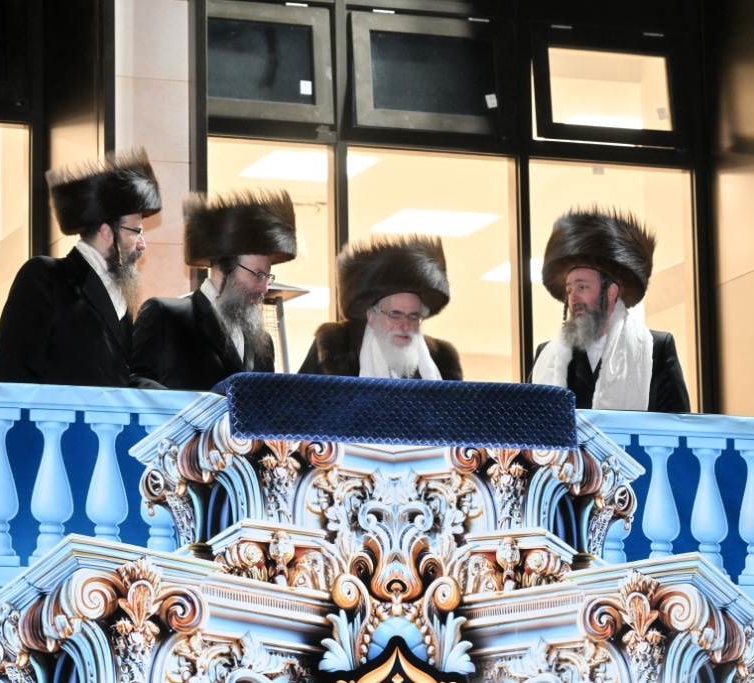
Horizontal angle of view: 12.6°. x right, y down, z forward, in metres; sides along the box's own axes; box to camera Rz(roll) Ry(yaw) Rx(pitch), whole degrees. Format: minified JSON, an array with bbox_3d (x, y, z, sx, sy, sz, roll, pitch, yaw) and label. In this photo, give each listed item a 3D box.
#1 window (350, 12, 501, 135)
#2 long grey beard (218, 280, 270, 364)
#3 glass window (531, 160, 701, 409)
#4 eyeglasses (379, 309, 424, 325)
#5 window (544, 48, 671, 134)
[{"bbox_3d":[0.226,-1.073,13.751,0.672,0.468,0.060,3,-18,-21],"label":"window"},{"bbox_3d":[-0.429,-0.061,11.050,0.130,0.250,0.160,5,-6,31],"label":"long grey beard"},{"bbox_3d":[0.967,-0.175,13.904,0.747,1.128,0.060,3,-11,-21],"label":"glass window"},{"bbox_3d":[0.071,-0.086,11.350,0.142,0.050,0.135,10,-1,-22],"label":"eyeglasses"},{"bbox_3d":[0.957,-1.036,14.026,0.555,0.334,0.050,3,-18,-21],"label":"window"}]

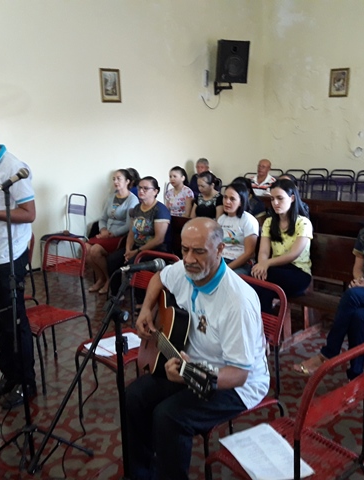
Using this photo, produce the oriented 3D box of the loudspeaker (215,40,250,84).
[{"bbox_3d":[0.750,-2.802,8.139,0.470,0.620,0.320,-7,22,-23],"label":"loudspeaker"}]

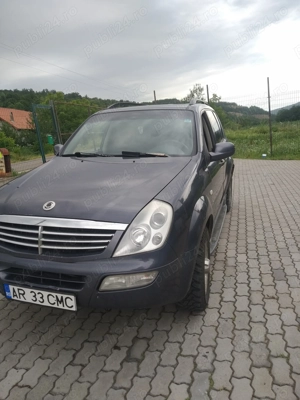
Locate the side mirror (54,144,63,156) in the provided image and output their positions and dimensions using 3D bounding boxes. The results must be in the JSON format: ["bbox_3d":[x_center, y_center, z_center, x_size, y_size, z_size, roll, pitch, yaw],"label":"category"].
[{"bbox_3d":[-1.043,-0.563,3.632,0.230,0.180,0.155,2,15,18],"label":"side mirror"}]

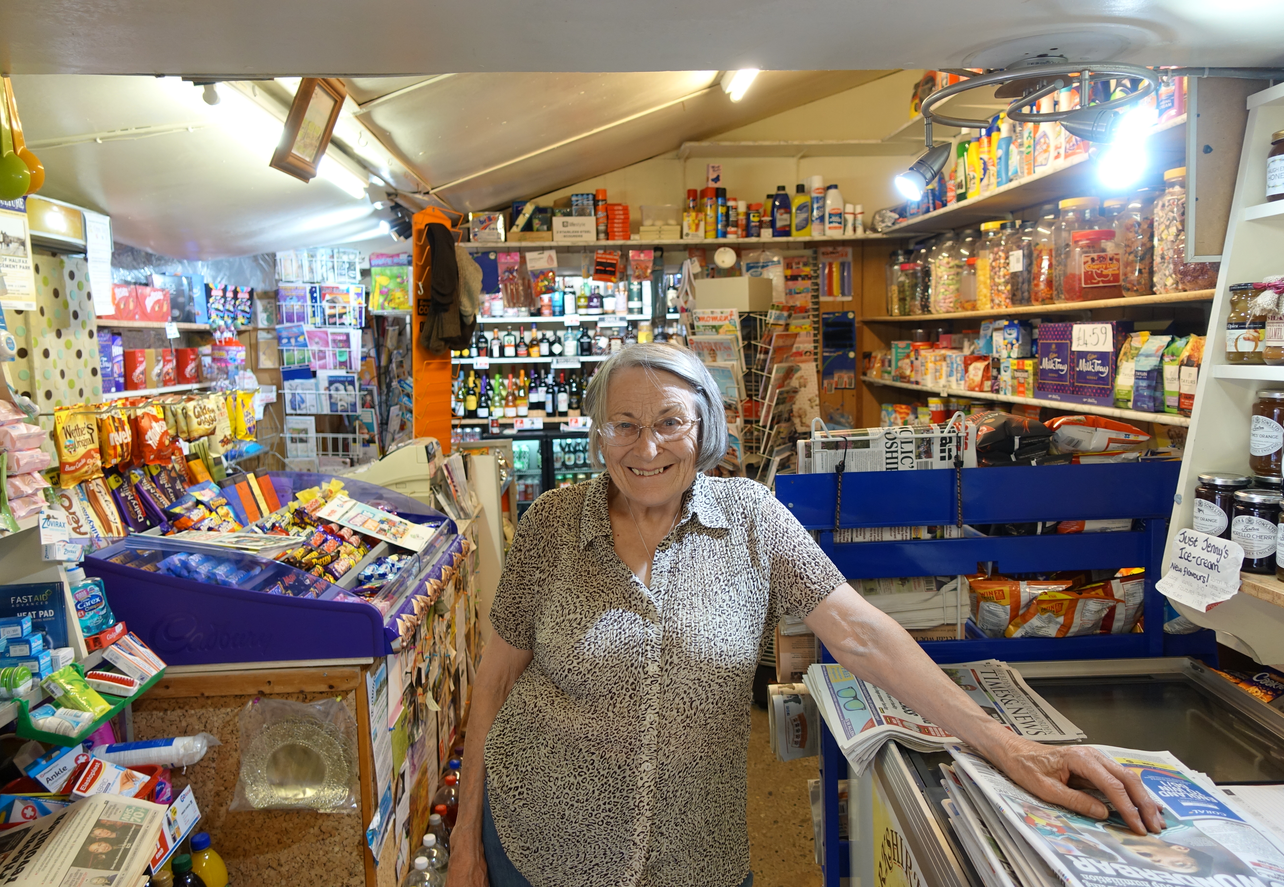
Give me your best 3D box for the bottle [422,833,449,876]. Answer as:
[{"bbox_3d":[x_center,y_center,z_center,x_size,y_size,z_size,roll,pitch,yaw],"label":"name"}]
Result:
[{"bbox_3d":[-0.543,1.177,2.306,0.100,0.325,0.100,-2,6,-3],"label":"bottle"}]

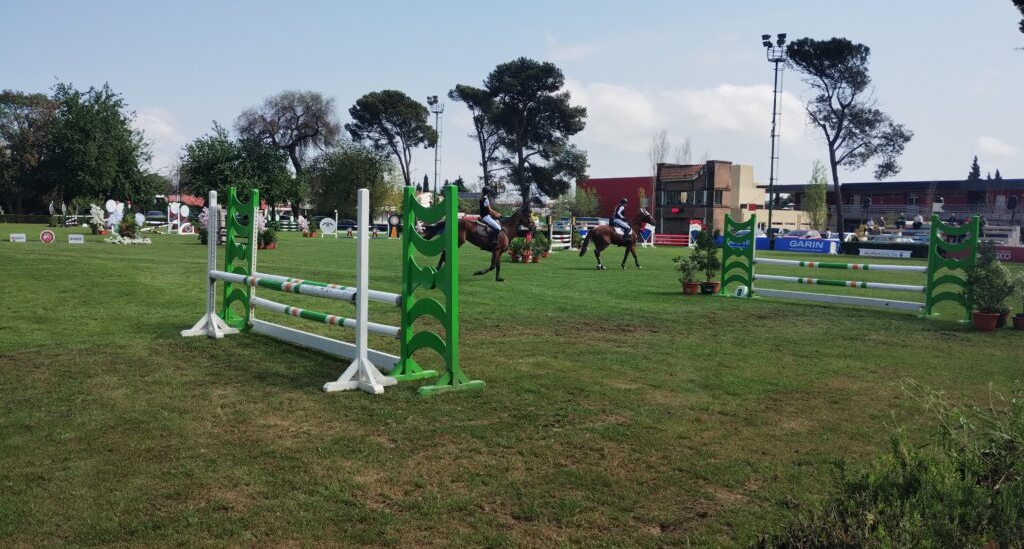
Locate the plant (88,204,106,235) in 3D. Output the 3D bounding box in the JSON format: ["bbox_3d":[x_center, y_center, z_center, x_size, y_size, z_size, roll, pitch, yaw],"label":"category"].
[{"bbox_3d":[-24.550,-3.270,49.243,1.000,1.850,1.000,0,4,-26],"label":"plant"}]

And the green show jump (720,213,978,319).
[{"bbox_3d":[6.381,-0.277,16.366,0.660,1.810,5.150,-2,5,-42],"label":"green show jump"}]

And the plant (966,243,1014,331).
[{"bbox_3d":[7.554,0.201,13.096,0.735,1.378,0.735,2,4,0],"label":"plant"}]

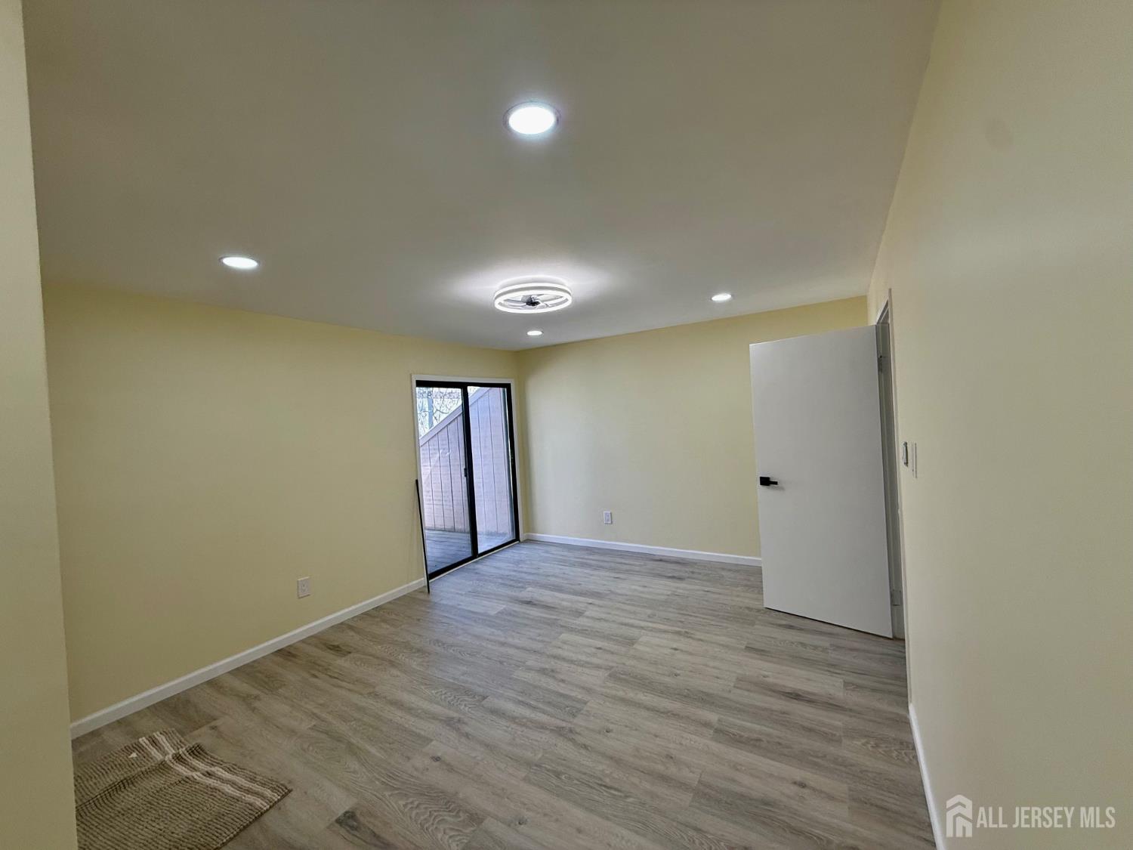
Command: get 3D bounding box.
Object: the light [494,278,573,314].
[{"bbox_3d":[-0.216,-0.858,3.001,0.505,0.120,0.505,-3,1,0],"label":"light"}]

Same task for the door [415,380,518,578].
[{"bbox_3d":[-1.069,0.521,5.226,0.100,2.010,1.540,-3,1,31],"label":"door"}]

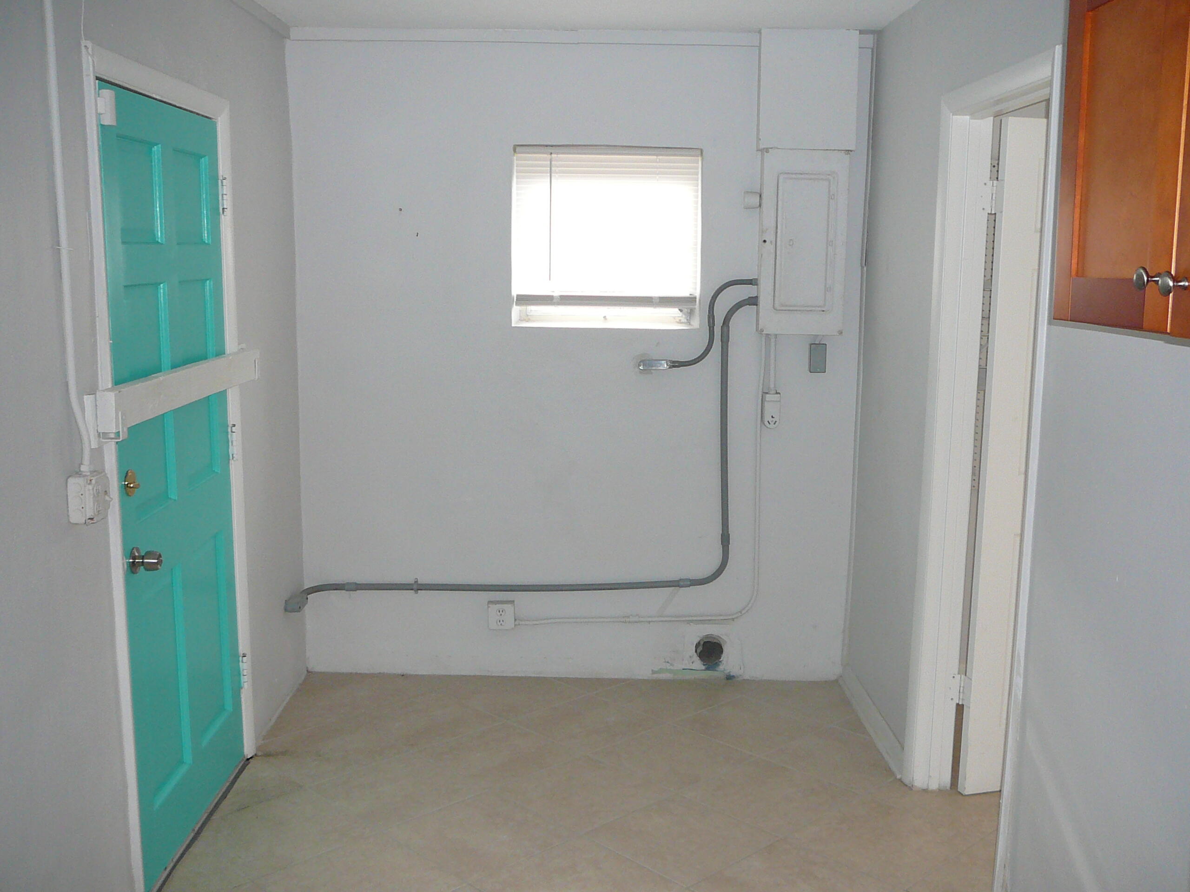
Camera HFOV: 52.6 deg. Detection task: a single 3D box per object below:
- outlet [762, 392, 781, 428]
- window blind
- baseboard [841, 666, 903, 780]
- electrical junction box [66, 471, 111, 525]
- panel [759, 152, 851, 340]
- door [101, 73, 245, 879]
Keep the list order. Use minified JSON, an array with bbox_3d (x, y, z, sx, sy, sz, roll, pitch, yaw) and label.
[{"bbox_3d":[0.663,-0.134,4.503,0.061,0.130,0.060,1,10,1],"label":"outlet"},{"bbox_3d":[0.043,-0.803,4.451,0.685,0.585,0.045,1,10,1],"label":"window blind"},{"bbox_3d":[0.973,0.947,4.274,0.014,0.086,0.877,0,10,-1],"label":"baseboard"},{"bbox_3d":[-1.107,0.109,2.648,0.058,0.103,0.098,0,10,0],"label":"electrical junction box"},{"bbox_3d":[0.754,-0.737,4.379,0.304,0.655,0.100,1,10,1],"label":"panel"},{"bbox_3d":[-1.156,0.101,3.309,0.044,2.021,0.910,1,10,0],"label":"door"}]

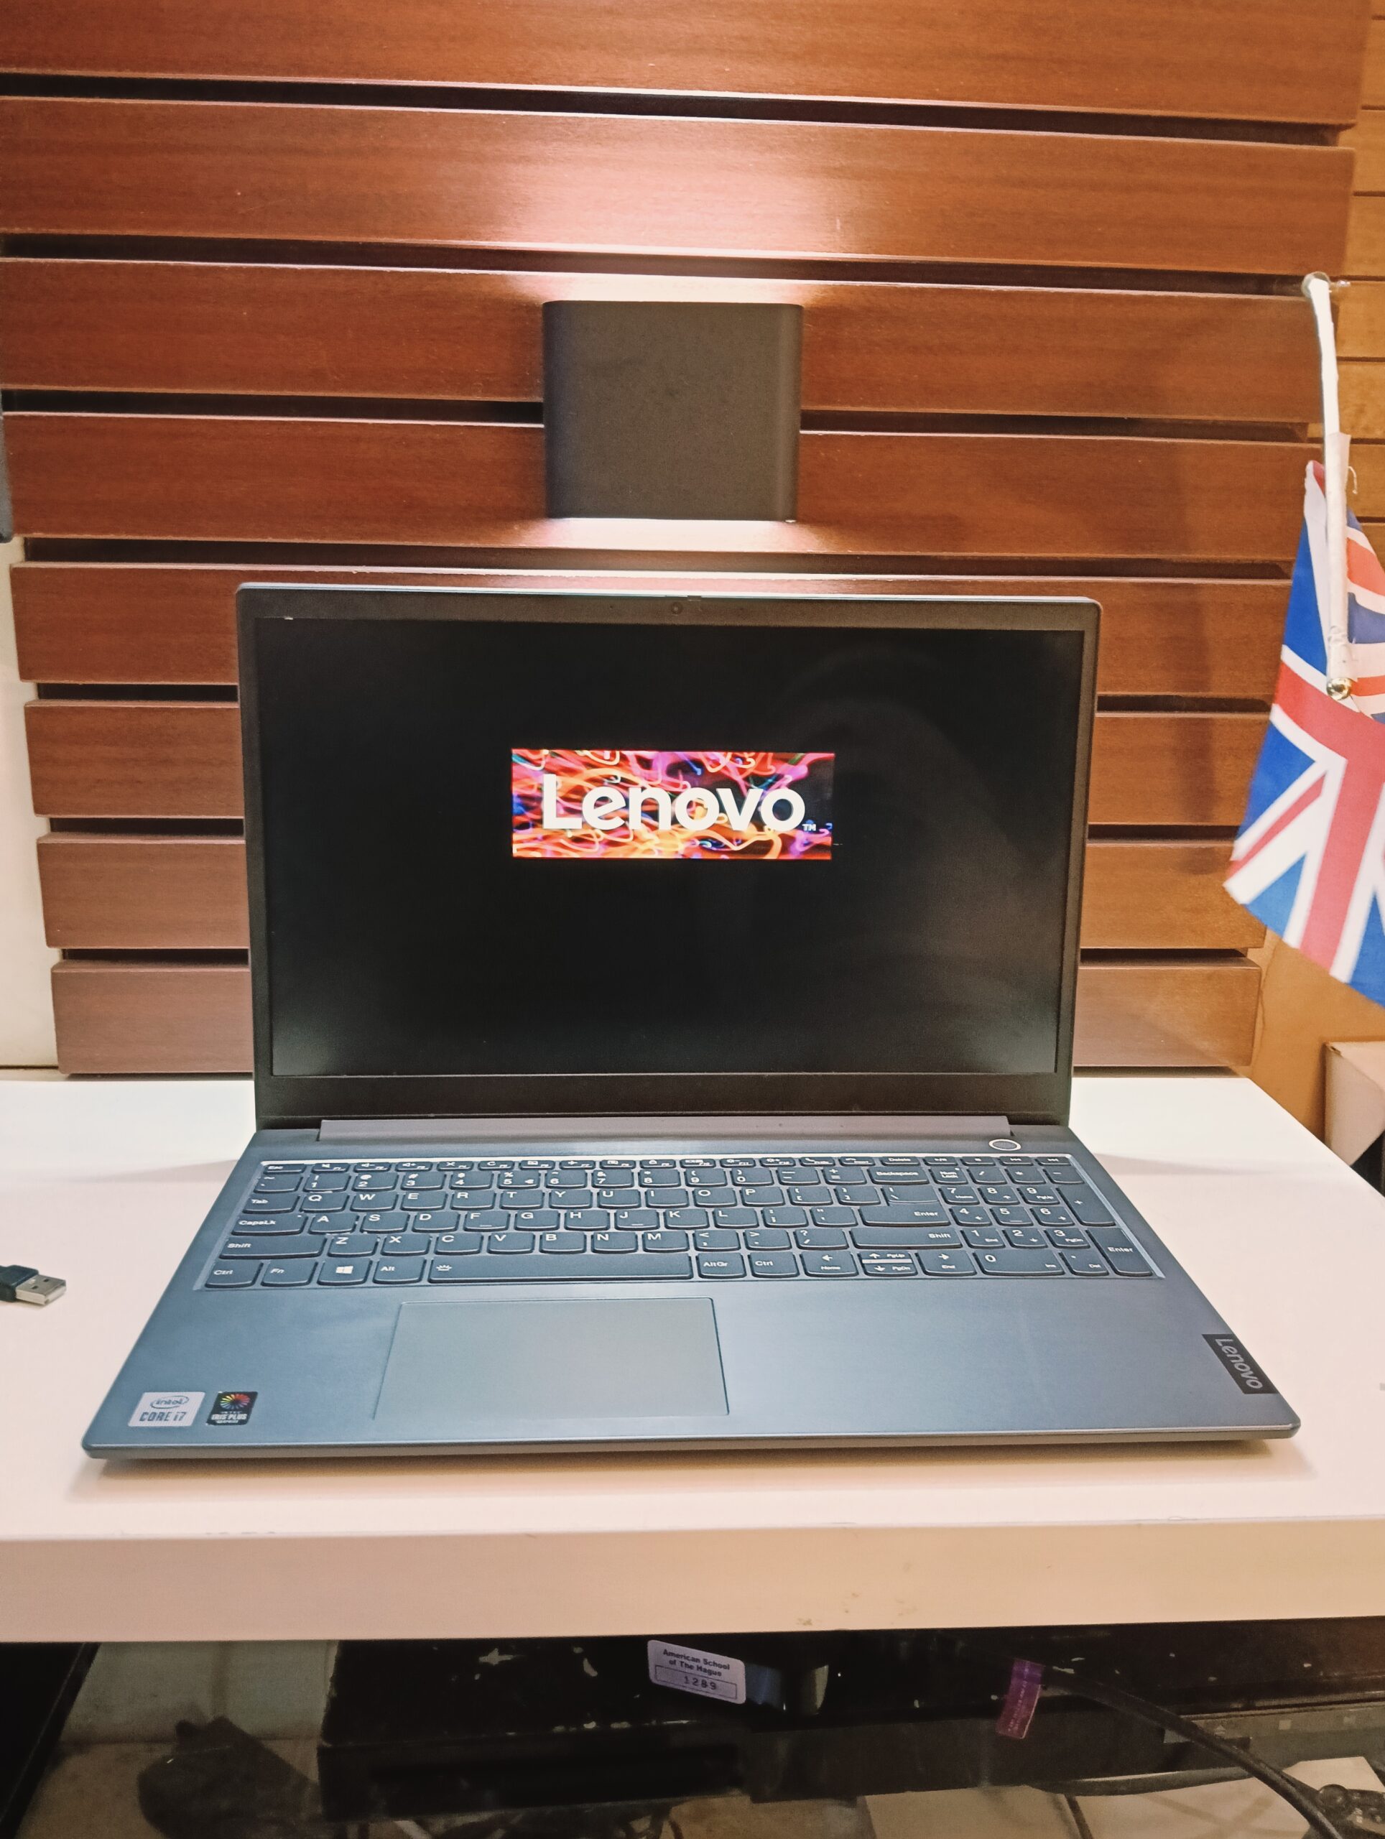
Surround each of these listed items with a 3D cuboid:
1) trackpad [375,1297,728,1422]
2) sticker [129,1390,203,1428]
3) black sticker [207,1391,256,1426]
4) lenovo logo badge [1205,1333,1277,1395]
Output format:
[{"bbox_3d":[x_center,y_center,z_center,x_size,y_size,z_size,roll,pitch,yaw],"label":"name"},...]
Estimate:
[{"bbox_3d":[-0.044,0.141,0.463,0.106,0.002,0.067,0,15,-4],"label":"trackpad"},{"bbox_3d":[-0.157,0.147,0.430,0.018,0.001,0.017,0,15,-4],"label":"sticker"},{"bbox_3d":[-0.138,0.147,0.431,0.012,0.001,0.016,0,15,-4],"label":"black sticker"},{"bbox_3d":[0.178,0.144,0.467,0.011,0.001,0.034,0,15,-4],"label":"lenovo logo badge"}]

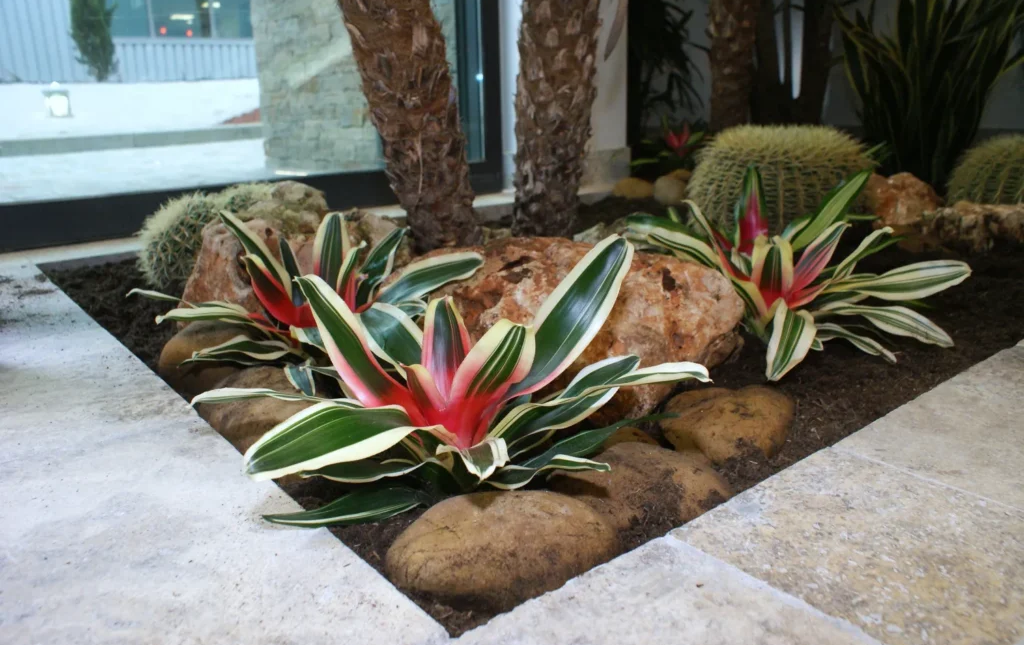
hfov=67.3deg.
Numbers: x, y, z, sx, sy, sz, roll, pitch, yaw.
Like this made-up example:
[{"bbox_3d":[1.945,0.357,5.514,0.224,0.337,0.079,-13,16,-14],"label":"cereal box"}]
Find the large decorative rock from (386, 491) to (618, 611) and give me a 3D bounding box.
[{"bbox_3d":[-0.011,0.214,0.729,0.222,0.096,0.138,1,16,12],"label":"large decorative rock"}]

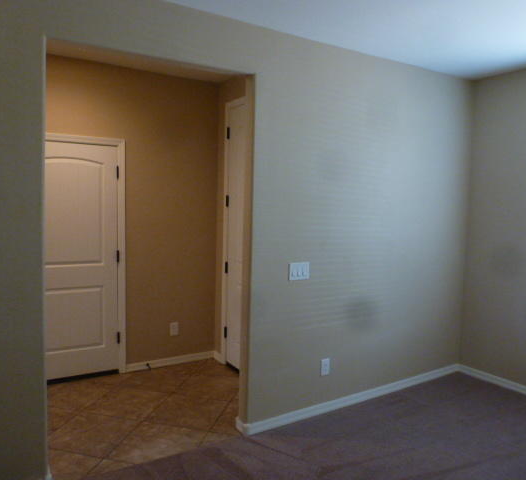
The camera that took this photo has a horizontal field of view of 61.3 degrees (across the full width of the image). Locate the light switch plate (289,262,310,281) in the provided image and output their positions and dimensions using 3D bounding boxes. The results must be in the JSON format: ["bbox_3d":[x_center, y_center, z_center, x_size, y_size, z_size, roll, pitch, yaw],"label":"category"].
[{"bbox_3d":[0.266,0.224,3.178,0.165,0.120,0.012,-2,5,-31],"label":"light switch plate"}]

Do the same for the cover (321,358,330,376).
[{"bbox_3d":[0.477,0.973,3.375,0.075,0.120,0.012,-2,5,-31],"label":"cover"}]

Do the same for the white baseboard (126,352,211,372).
[{"bbox_3d":[-0.887,1.182,4.318,0.860,0.074,0.016,-2,5,-31],"label":"white baseboard"}]

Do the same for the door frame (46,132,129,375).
[{"bbox_3d":[-1.657,0.183,3.800,0.930,2.115,0.100,-2,5,-31],"label":"door frame"}]

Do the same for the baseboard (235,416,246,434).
[{"bbox_3d":[-0.155,1.295,3.086,0.016,0.076,0.125,-2,5,-31],"label":"baseboard"}]

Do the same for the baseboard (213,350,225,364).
[{"bbox_3d":[-0.457,1.181,4.434,0.016,0.074,0.250,-2,5,-31],"label":"baseboard"}]

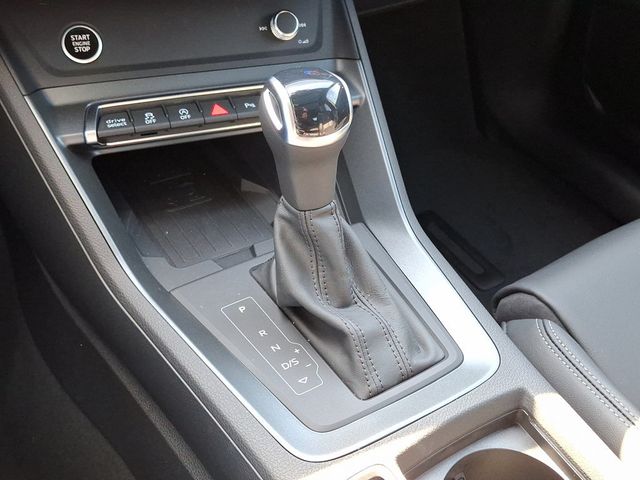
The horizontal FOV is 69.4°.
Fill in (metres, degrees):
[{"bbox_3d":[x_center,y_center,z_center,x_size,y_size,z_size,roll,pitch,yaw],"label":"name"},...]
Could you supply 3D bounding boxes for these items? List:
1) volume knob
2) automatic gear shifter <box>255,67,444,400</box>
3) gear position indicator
[{"bbox_3d":[-0.039,-0.237,0.513,0.031,0.031,0.014,-16,0,-26],"label":"volume knob"},{"bbox_3d":[0.018,-0.022,0.316,0.104,0.150,0.175,-16,43,-26],"label":"automatic gear shifter"},{"bbox_3d":[-0.032,0.069,0.314,0.026,0.004,0.092,-24,47,-33],"label":"gear position indicator"}]

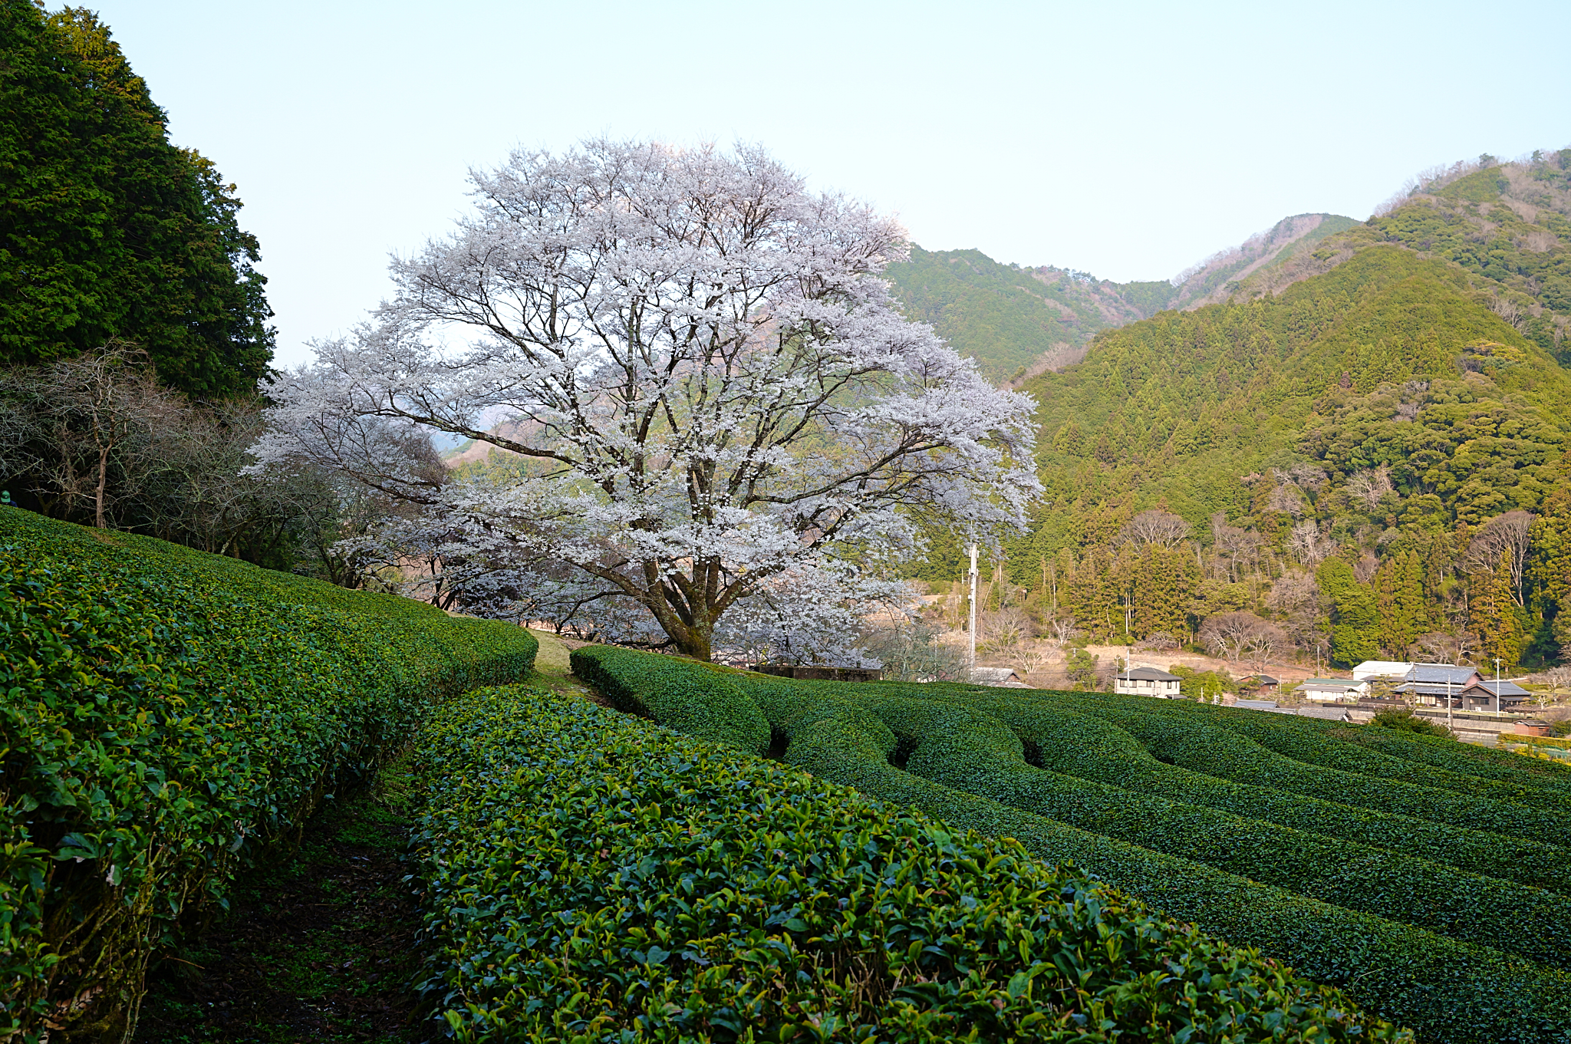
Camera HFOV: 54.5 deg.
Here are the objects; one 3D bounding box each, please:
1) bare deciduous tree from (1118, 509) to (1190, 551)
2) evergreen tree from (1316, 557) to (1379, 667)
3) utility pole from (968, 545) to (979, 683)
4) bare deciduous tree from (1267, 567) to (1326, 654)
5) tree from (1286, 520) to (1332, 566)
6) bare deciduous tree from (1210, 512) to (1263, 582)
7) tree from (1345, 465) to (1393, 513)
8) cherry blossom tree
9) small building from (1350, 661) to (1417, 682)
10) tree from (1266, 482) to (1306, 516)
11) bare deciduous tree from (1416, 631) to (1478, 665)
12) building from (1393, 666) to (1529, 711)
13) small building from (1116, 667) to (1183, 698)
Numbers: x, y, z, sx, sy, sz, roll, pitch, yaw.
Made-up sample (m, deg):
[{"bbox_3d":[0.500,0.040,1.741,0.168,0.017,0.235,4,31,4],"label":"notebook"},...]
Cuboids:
[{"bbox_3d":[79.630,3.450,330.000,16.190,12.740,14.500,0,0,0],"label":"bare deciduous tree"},{"bbox_3d":[111.260,17.980,302.000,12.390,22.350,11.500,0,0,0],"label":"evergreen tree"},{"bbox_3d":[26.780,13.240,218.000,1.000,20.800,1.000,1,-2,7],"label":"utility pole"},{"bbox_3d":[103.190,18.580,308.000,11.890,18.330,11.000,0,0,0],"label":"bare deciduous tree"},{"bbox_3d":[117.330,4.950,342.000,10.000,11.000,10.000,0,-3,19],"label":"tree"},{"bbox_3d":[97.680,5.710,330.000,11.410,15.660,10.500,0,0,0],"label":"bare deciduous tree"},{"bbox_3d":[139.900,-7.630,365.000,11.500,12.200,11.000,0,-3,21],"label":"tree"},{"bbox_3d":[-4.220,-3.550,46.000,23.790,15.980,22.000,0,0,0],"label":"cherry blossom tree"},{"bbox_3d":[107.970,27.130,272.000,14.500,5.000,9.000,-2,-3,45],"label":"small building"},{"bbox_3d":[118.800,-5.240,362.000,9.500,9.000,9.000,0,-3,18],"label":"tree"},{"bbox_3d":[128.450,25.120,296.000,11.900,8.330,11.000,0,0,0],"label":"bare deciduous tree"},{"bbox_3d":[118.350,29.210,268.000,20.000,7.800,11.000,0,0,33],"label":"building"},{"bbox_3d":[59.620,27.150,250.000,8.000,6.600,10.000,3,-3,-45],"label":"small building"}]

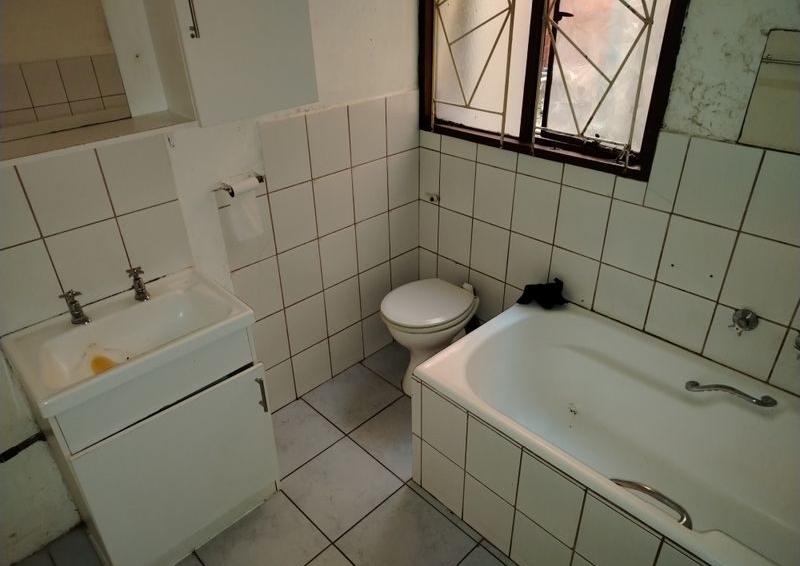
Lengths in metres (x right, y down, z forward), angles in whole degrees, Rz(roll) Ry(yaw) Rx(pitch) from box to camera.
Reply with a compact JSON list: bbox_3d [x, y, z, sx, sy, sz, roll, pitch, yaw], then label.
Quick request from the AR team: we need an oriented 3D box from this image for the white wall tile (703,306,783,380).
[{"bbox_3d":[1.113,0.192,1.803,0.010,0.215,0.202,-27,38,-37],"label":"white wall tile"}]

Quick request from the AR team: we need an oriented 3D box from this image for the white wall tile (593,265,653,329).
[{"bbox_3d":[0.825,0.049,2.051,0.010,0.212,0.201,-27,38,-37],"label":"white wall tile"}]

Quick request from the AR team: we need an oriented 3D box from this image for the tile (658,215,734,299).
[{"bbox_3d":[0.963,-0.082,1.807,0.010,0.249,0.201,-27,38,-37],"label":"tile"}]

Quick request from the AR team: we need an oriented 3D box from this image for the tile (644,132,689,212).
[{"bbox_3d":[0.860,-0.352,1.789,0.010,0.246,0.090,-27,38,-37],"label":"tile"}]

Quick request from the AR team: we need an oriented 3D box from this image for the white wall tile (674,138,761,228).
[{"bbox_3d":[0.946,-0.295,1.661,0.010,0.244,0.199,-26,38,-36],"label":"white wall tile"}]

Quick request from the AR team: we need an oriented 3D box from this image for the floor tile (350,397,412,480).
[{"bbox_3d":[0.024,0.647,2.333,0.350,0.010,0.350,-27,38,-37],"label":"floor tile"}]

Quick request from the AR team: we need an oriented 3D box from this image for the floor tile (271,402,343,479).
[{"bbox_3d":[-0.465,0.651,2.335,0.354,0.010,0.333,-27,38,-37],"label":"floor tile"}]

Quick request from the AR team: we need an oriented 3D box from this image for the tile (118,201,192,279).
[{"bbox_3d":[-0.795,-0.130,1.815,0.197,0.245,0.010,-27,38,-37],"label":"tile"}]

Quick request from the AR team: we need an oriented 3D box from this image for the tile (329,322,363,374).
[{"bbox_3d":[-0.257,0.320,2.674,0.199,0.238,0.010,-27,38,-37],"label":"tile"}]

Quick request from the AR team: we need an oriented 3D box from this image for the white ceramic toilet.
[{"bbox_3d":[0.145,0.254,2.576,0.470,0.435,0.370,-27,38,-37],"label":"white ceramic toilet"}]

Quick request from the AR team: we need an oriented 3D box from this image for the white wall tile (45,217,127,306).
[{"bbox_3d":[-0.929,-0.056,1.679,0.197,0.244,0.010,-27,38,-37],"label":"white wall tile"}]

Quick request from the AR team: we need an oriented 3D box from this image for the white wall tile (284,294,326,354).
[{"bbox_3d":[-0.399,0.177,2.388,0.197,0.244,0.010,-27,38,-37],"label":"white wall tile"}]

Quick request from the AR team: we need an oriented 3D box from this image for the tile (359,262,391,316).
[{"bbox_3d":[-0.119,0.034,2.672,0.199,0.251,0.010,-27,38,-37],"label":"tile"}]

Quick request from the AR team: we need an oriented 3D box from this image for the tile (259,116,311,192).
[{"bbox_3d":[-0.419,-0.474,2.043,0.199,0.246,0.010,-27,38,-37],"label":"tile"}]

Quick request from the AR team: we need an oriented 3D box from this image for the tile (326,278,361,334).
[{"bbox_3d":[-0.260,0.106,2.538,0.199,0.249,0.010,-27,38,-37],"label":"tile"}]

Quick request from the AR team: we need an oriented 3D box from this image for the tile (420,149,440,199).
[{"bbox_3d":[0.136,-0.491,2.551,0.010,0.248,0.122,-27,38,-37],"label":"tile"}]

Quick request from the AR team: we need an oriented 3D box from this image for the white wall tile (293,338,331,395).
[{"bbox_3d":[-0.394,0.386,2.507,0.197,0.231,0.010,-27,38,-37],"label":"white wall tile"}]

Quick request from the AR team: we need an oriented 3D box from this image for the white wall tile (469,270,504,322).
[{"bbox_3d":[0.407,0.074,2.580,0.010,0.251,0.202,-27,38,-37],"label":"white wall tile"}]

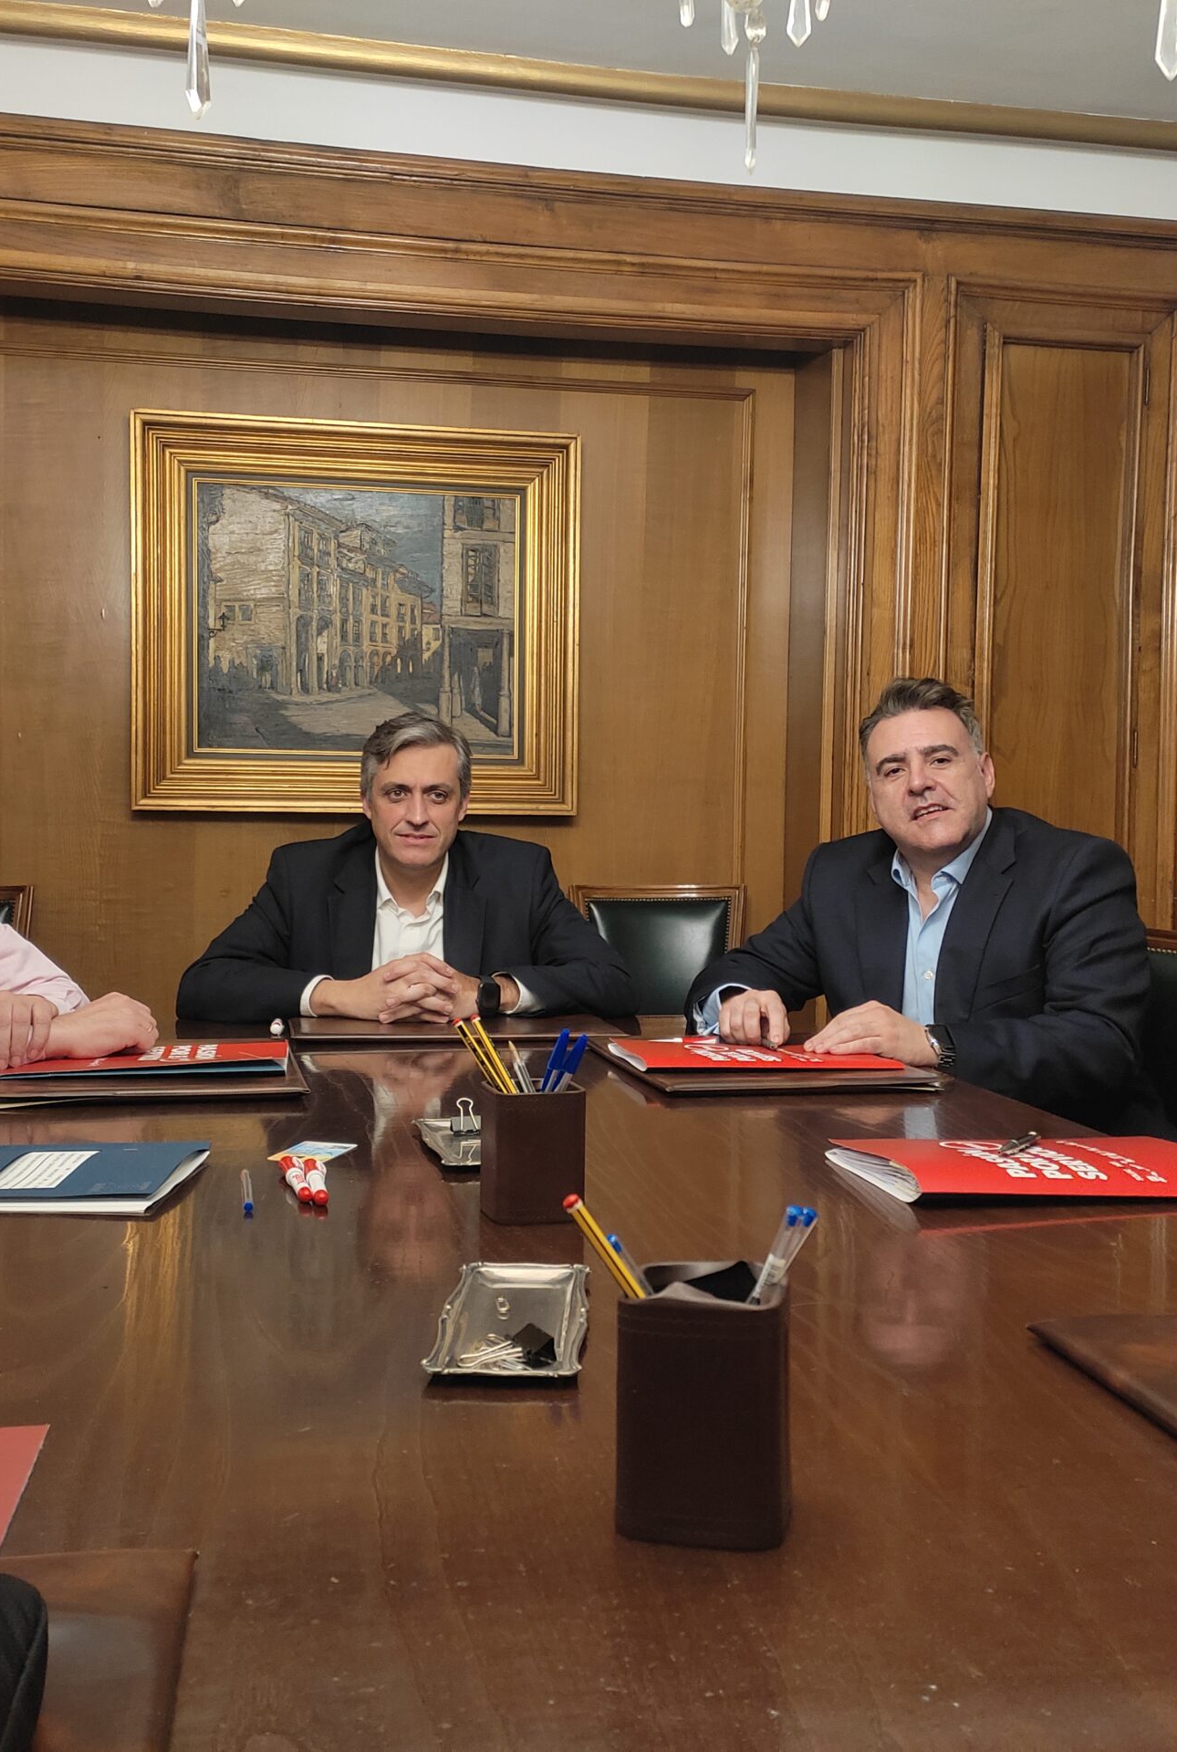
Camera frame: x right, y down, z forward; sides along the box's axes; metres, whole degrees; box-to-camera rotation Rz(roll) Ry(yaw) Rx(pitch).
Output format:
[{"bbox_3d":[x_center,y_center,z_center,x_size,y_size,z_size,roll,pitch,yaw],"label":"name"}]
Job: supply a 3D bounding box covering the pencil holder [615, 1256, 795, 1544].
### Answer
[{"bbox_3d":[0.051,0.232,0.776,0.070,0.103,0.070,1,2,13],"label":"pencil holder"}]

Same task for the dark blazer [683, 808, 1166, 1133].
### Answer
[{"bbox_3d":[0.464,0.223,2.360,0.600,0.615,0.520,2,2,38],"label":"dark blazer"}]

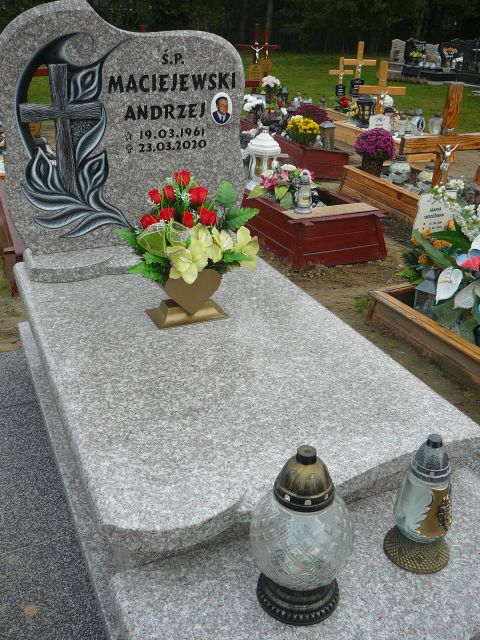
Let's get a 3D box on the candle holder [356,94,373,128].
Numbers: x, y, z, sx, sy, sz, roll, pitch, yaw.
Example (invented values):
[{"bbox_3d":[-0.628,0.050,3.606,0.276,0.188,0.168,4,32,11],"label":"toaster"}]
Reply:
[{"bbox_3d":[1.388,-2.297,7.058,0.185,0.345,0.185,-10,26,-21],"label":"candle holder"}]

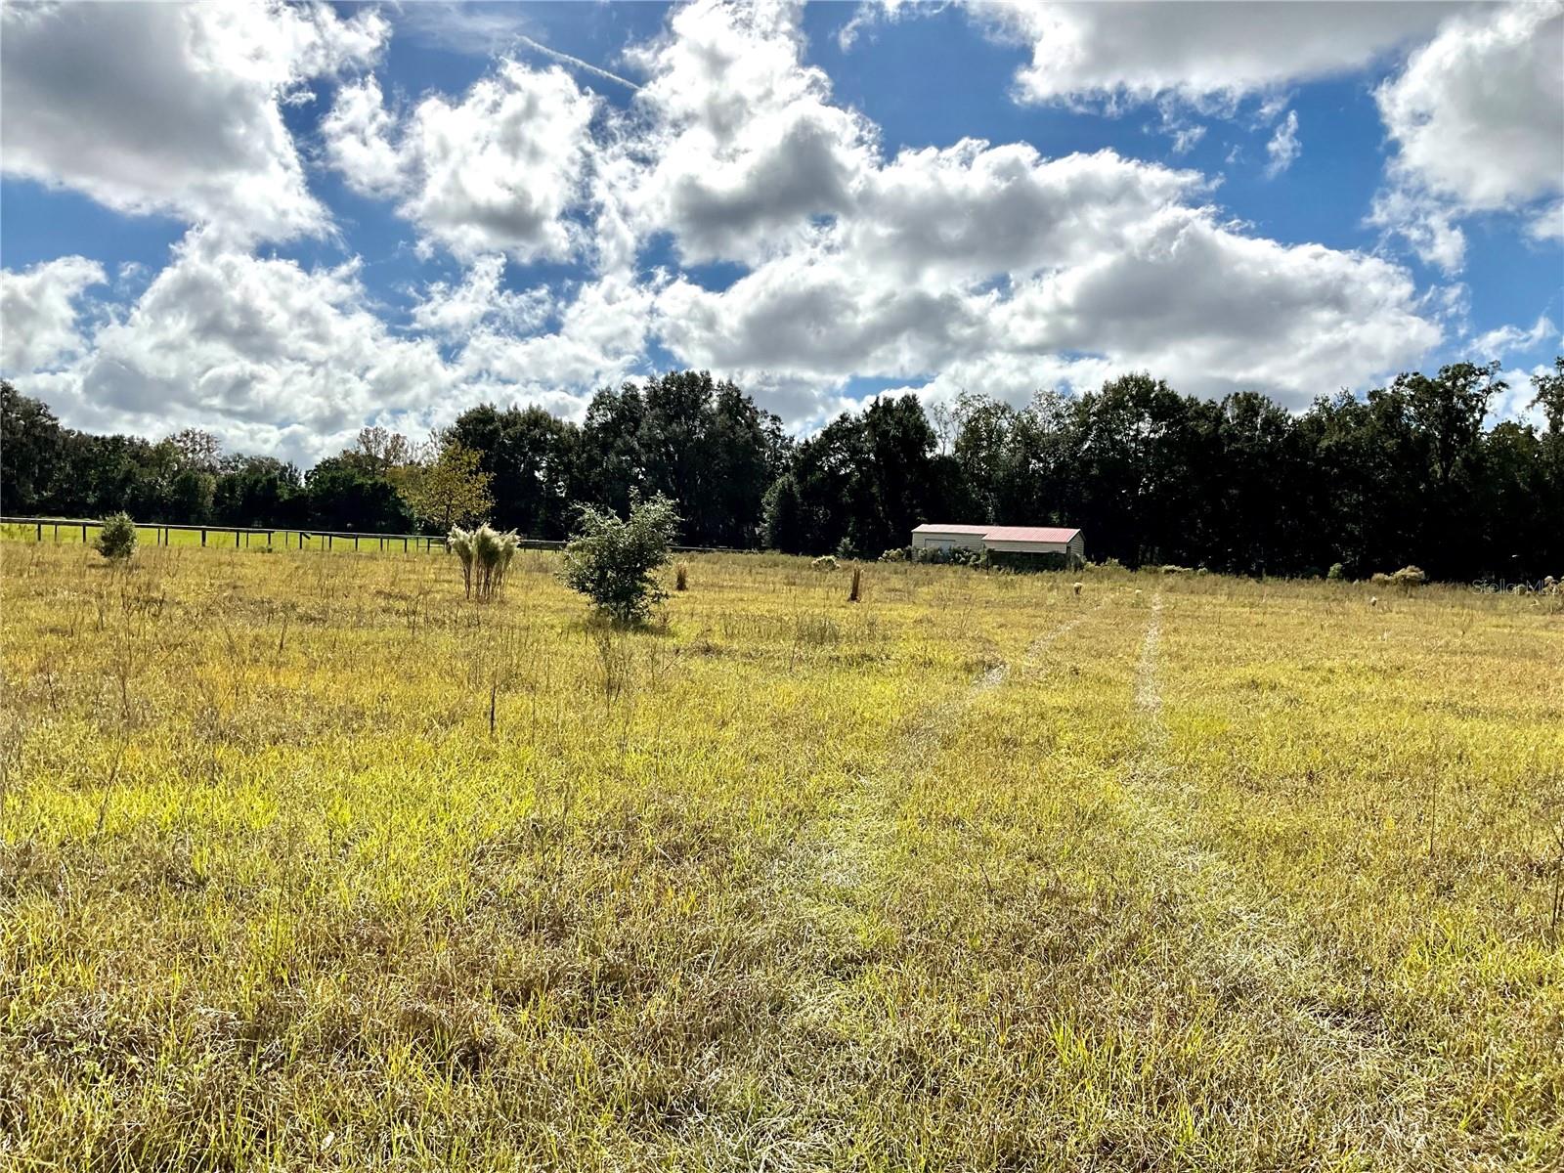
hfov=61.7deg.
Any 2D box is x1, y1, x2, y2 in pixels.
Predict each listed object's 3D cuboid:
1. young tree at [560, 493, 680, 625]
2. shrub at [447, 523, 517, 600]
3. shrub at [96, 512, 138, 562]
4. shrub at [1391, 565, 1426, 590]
[{"bbox_3d":[-2.745,-0.487,22.211,2.030,2.278,1.928,2,2,0],"label":"young tree"},{"bbox_3d":[-6.433,-0.514,28.273,1.503,1.687,1.383,2,2,0],"label":"shrub"},{"bbox_3d":[-23.518,-1.749,46.314,1.468,1.814,1.468,2,2,0],"label":"shrub"},{"bbox_3d":[28.547,-0.306,59.671,1.614,1.336,1.614,2,2,0],"label":"shrub"}]

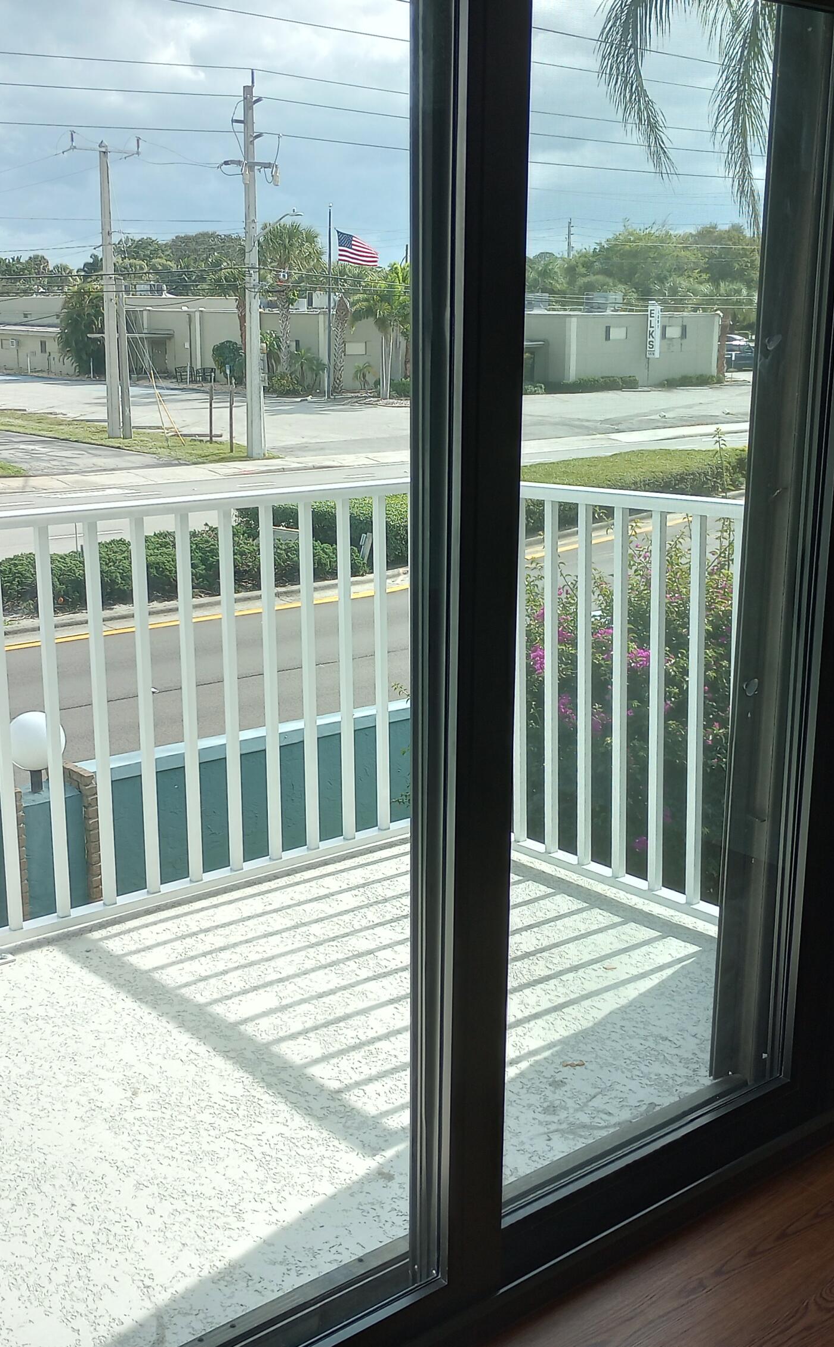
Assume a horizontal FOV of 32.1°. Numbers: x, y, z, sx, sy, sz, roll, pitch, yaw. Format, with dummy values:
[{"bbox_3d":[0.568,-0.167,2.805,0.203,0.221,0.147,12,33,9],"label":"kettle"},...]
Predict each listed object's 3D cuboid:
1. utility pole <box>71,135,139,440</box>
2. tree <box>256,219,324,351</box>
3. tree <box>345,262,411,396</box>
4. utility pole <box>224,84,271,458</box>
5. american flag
[{"bbox_3d":[-10.454,-13.302,50.325,2.600,10.085,0.600,-10,17,-38],"label":"utility pole"},{"bbox_3d":[-6.508,-19.230,74.120,3.500,7.548,3.400,1,13,0],"label":"tree"},{"bbox_3d":[-1.444,-15.876,67.293,3.800,6.067,3.600,1,13,0],"label":"tree"},{"bbox_3d":[-4.989,-12.111,44.218,1.700,11.004,0.600,-10,17,-38],"label":"utility pole"},{"bbox_3d":[-2.767,-19.769,67.500,2.100,1.750,0.400,1,13,0],"label":"american flag"}]

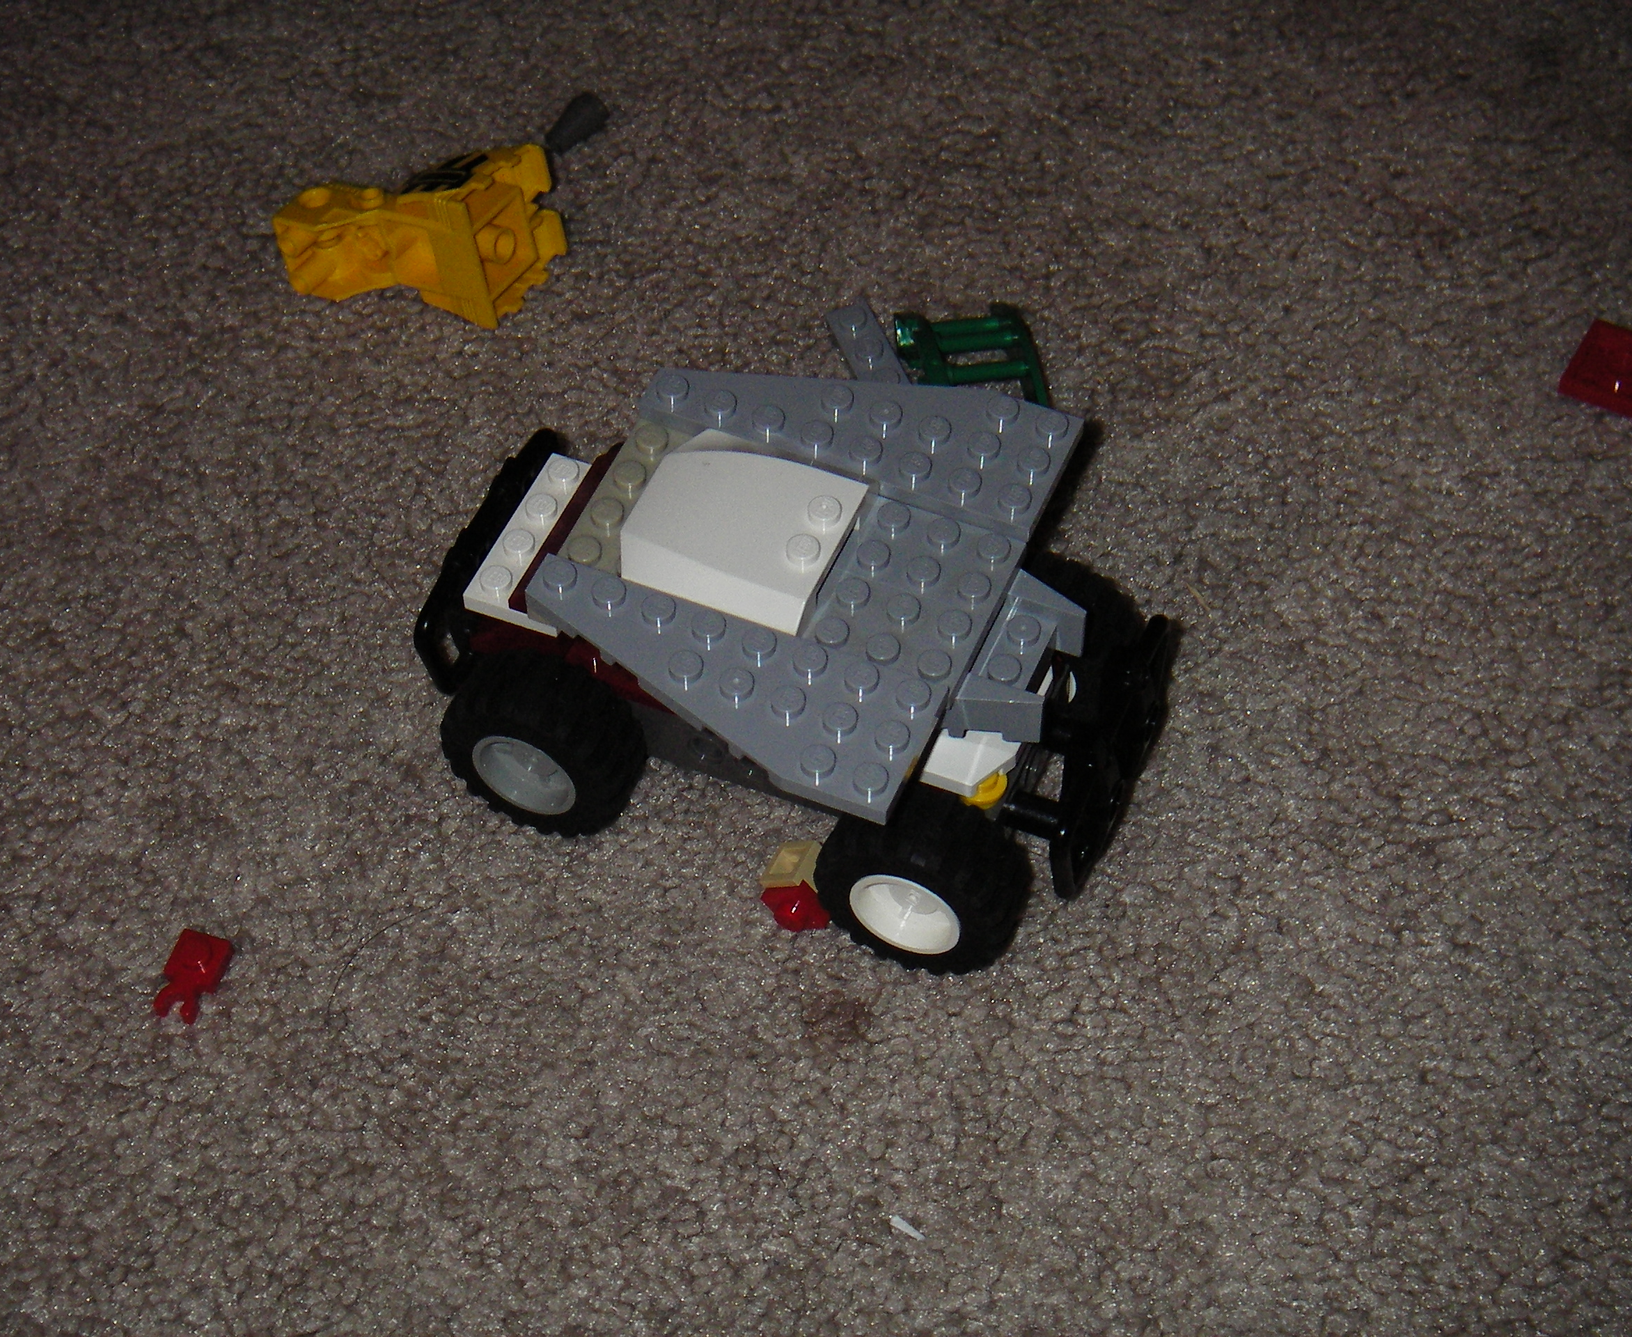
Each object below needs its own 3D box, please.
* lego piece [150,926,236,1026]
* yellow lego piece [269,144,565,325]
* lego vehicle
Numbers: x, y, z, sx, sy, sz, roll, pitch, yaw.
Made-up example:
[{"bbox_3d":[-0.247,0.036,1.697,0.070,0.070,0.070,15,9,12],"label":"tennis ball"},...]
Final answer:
[{"bbox_3d":[-0.094,0.047,0.488,0.008,0.005,0.012,16,54,12],"label":"lego piece"},{"bbox_3d":[-0.068,-0.078,0.574,0.051,0.024,0.026,6,52,4],"label":"yellow lego piece"},{"bbox_3d":[-0.002,-0.005,0.498,0.112,0.053,0.080,19,54,14],"label":"lego vehicle"}]

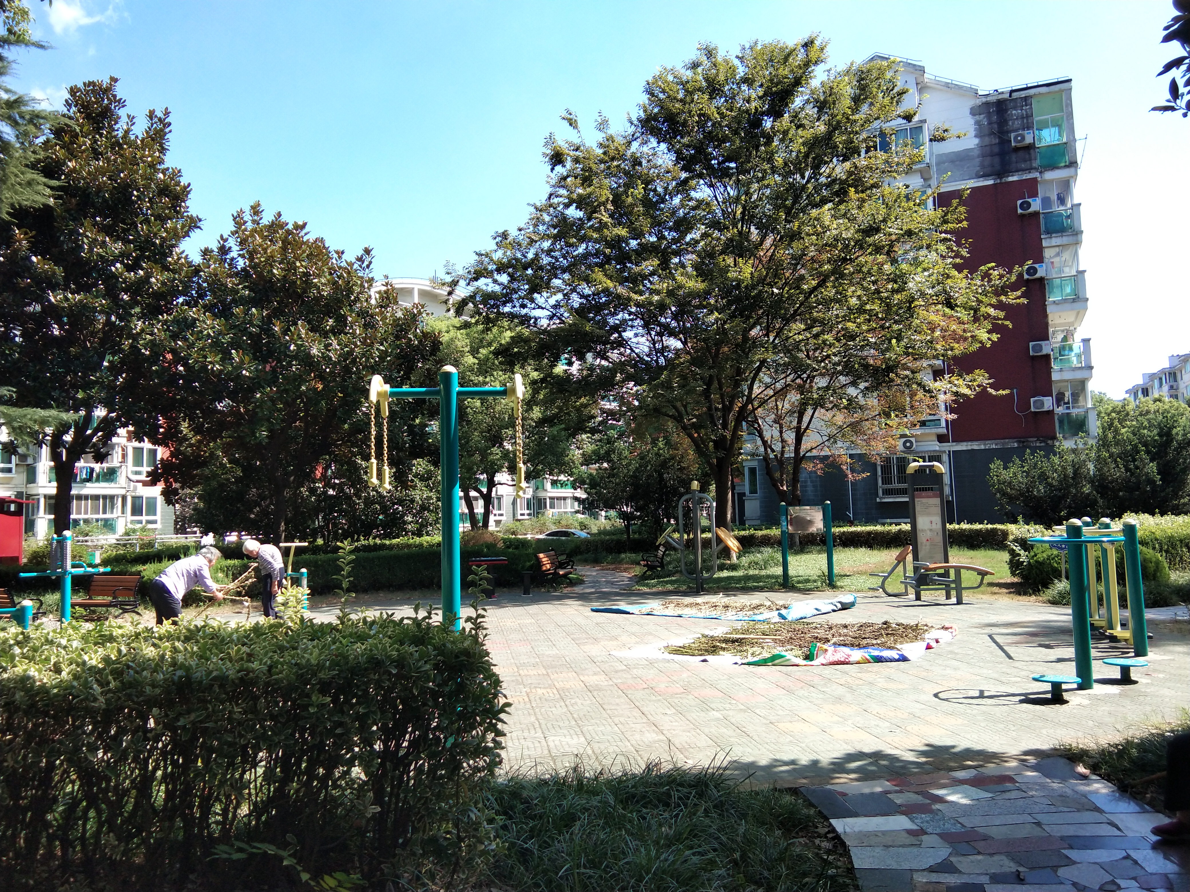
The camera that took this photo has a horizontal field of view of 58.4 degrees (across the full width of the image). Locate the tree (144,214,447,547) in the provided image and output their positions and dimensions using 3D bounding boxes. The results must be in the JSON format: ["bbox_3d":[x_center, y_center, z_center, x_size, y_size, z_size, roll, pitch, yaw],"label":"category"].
[{"bbox_3d":[-7.445,-1.342,26.300,7.000,9.200,6.600,-1,-4,0],"label":"tree"}]

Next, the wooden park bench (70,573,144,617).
[{"bbox_3d":[-8.117,2.512,17.588,1.300,0.800,0.630,-4,-4,27],"label":"wooden park bench"}]

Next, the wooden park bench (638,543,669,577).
[{"bbox_3d":[1.334,2.689,24.871,0.630,0.800,1.300,-1,-4,-8],"label":"wooden park bench"}]

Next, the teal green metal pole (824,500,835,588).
[{"bbox_3d":[4.635,1.933,21.000,0.110,1.700,0.110,-1,-4,0],"label":"teal green metal pole"}]

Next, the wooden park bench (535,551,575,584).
[{"bbox_3d":[-0.897,2.766,24.200,0.630,0.770,1.450,-2,-4,13],"label":"wooden park bench"}]

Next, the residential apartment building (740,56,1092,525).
[{"bbox_3d":[17.233,-6.107,57.266,14.500,21.700,22.000,-3,-4,21],"label":"residential apartment building"}]

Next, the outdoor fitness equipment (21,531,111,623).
[{"bbox_3d":[-6.288,1.757,12.624,1.050,1.500,0.750,1,-5,-35],"label":"outdoor fitness equipment"}]

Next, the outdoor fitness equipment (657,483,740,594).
[{"bbox_3d":[1.920,1.695,19.826,1.500,2.050,0.900,-3,-4,10],"label":"outdoor fitness equipment"}]

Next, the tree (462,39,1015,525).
[{"bbox_3d":[3.453,-3.554,26.298,13.000,13.300,12.000,-2,-4,0],"label":"tree"}]

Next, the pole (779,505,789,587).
[{"bbox_3d":[3.737,1.960,21.000,0.110,1.700,0.110,-1,-4,0],"label":"pole"}]

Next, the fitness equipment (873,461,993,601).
[{"bbox_3d":[5.212,1.324,16.436,1.500,2.100,1.600,-2,-4,0],"label":"fitness equipment"}]

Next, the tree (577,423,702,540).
[{"bbox_3d":[1.558,1.525,37.200,4.400,4.750,4.200,-1,-4,0],"label":"tree"}]

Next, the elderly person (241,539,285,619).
[{"bbox_3d":[-4.921,1.999,15.800,0.640,1.270,0.440,-1,-4,-9],"label":"elderly person"}]

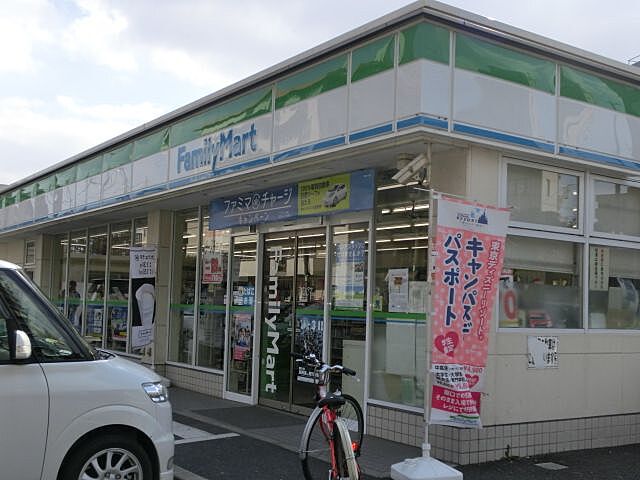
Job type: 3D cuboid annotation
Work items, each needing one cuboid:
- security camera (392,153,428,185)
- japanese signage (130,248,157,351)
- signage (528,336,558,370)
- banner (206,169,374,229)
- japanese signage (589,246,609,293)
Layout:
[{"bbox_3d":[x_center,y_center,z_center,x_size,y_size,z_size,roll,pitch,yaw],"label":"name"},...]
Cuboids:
[{"bbox_3d":[0.858,-0.678,7.365,0.360,0.140,0.130,-42,-12,6],"label":"security camera"},{"bbox_3d":[-2.617,0.860,11.514,0.430,1.520,0.050,4,-5,-27],"label":"japanese signage"},{"bbox_3d":[2.041,1.026,7.068,0.425,0.290,0.020,5,-6,-34],"label":"signage"},{"bbox_3d":[-0.511,-0.437,9.520,0.080,0.424,3.764,5,-6,-34],"label":"banner"},{"bbox_3d":[2.776,0.292,7.703,0.298,0.425,0.020,5,-6,-34],"label":"japanese signage"}]

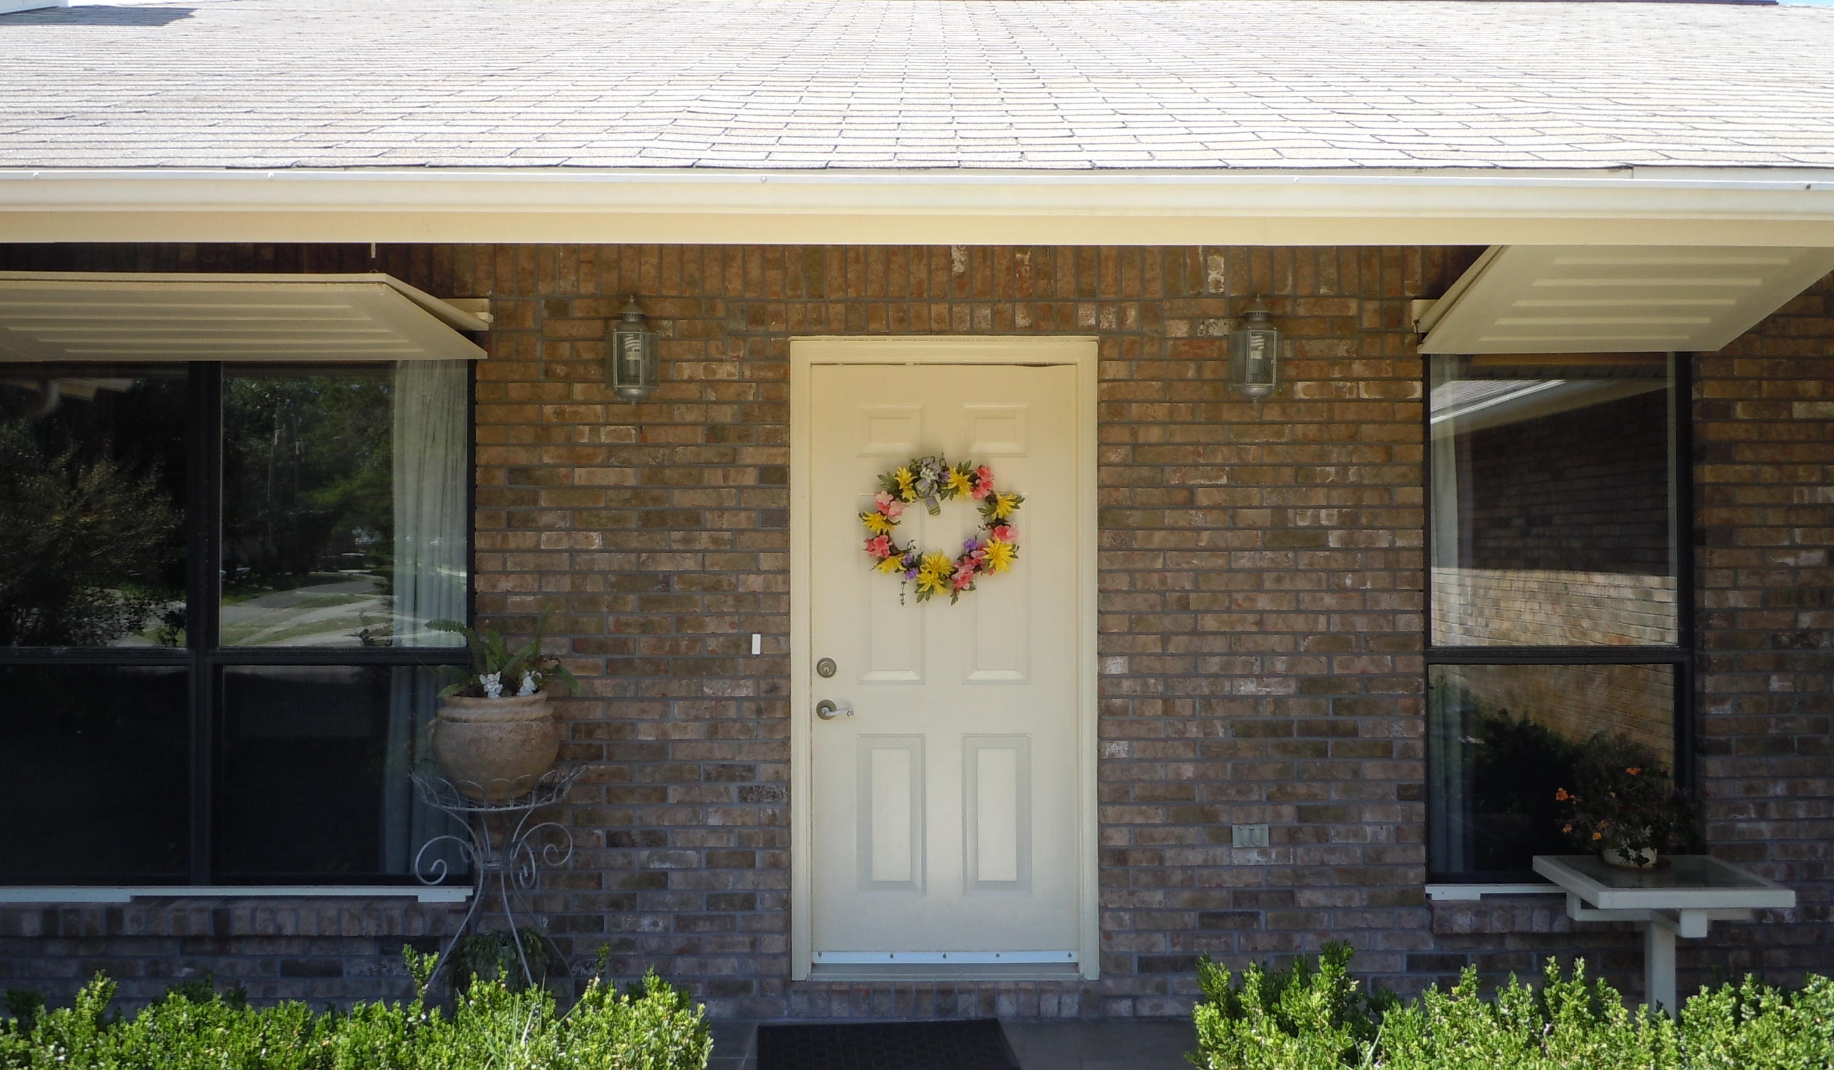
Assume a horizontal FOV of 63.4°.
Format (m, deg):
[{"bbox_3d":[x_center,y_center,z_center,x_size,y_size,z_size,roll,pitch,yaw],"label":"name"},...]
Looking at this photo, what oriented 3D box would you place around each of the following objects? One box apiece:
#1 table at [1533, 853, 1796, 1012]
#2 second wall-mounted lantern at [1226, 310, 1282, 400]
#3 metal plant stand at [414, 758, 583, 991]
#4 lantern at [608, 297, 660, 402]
[{"bbox_3d":[2.267,1.304,4.514,0.555,0.555,0.526,0,0,-1],"label":"table"},{"bbox_3d":[1.087,-0.586,4.771,0.174,0.342,0.198,0,0,-1],"label":"second wall-mounted lantern"},{"bbox_3d":[-1.280,1.141,4.514,0.526,0.883,0.526,0,0,-1],"label":"metal plant stand"},{"bbox_3d":[-0.908,-0.588,4.762,0.174,0.347,0.198,0,0,-1],"label":"lantern"}]

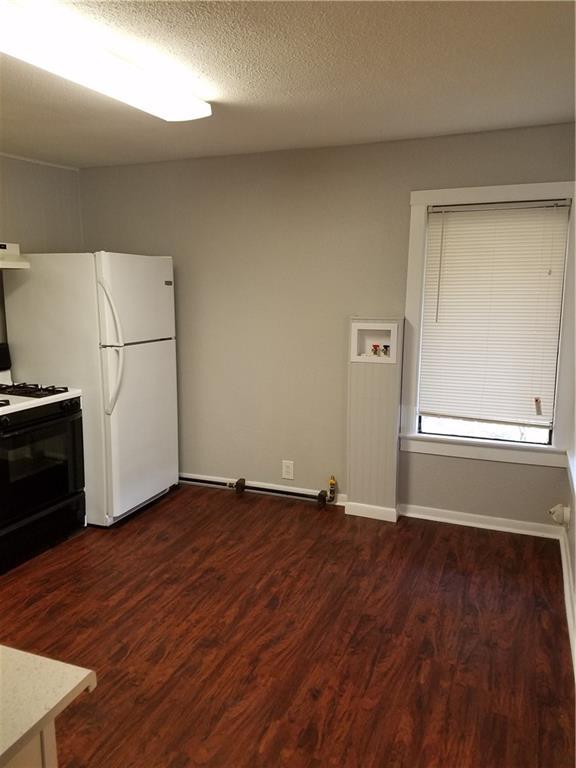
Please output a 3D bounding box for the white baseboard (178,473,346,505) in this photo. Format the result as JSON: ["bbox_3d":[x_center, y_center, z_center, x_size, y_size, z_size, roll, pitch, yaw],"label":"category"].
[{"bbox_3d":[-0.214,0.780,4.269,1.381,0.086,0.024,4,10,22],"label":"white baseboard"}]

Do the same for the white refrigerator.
[{"bbox_3d":[-1.297,0.003,3.966,0.788,1.705,0.747,4,10,22],"label":"white refrigerator"}]

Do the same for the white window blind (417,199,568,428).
[{"bbox_3d":[1.233,-0.366,3.547,0.812,1.452,0.089,4,10,22],"label":"white window blind"}]

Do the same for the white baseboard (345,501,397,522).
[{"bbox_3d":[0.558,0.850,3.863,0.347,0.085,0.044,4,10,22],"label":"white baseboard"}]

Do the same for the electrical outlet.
[{"bbox_3d":[0.001,0.626,4.166,0.086,0.132,0.015,4,10,22],"label":"electrical outlet"}]

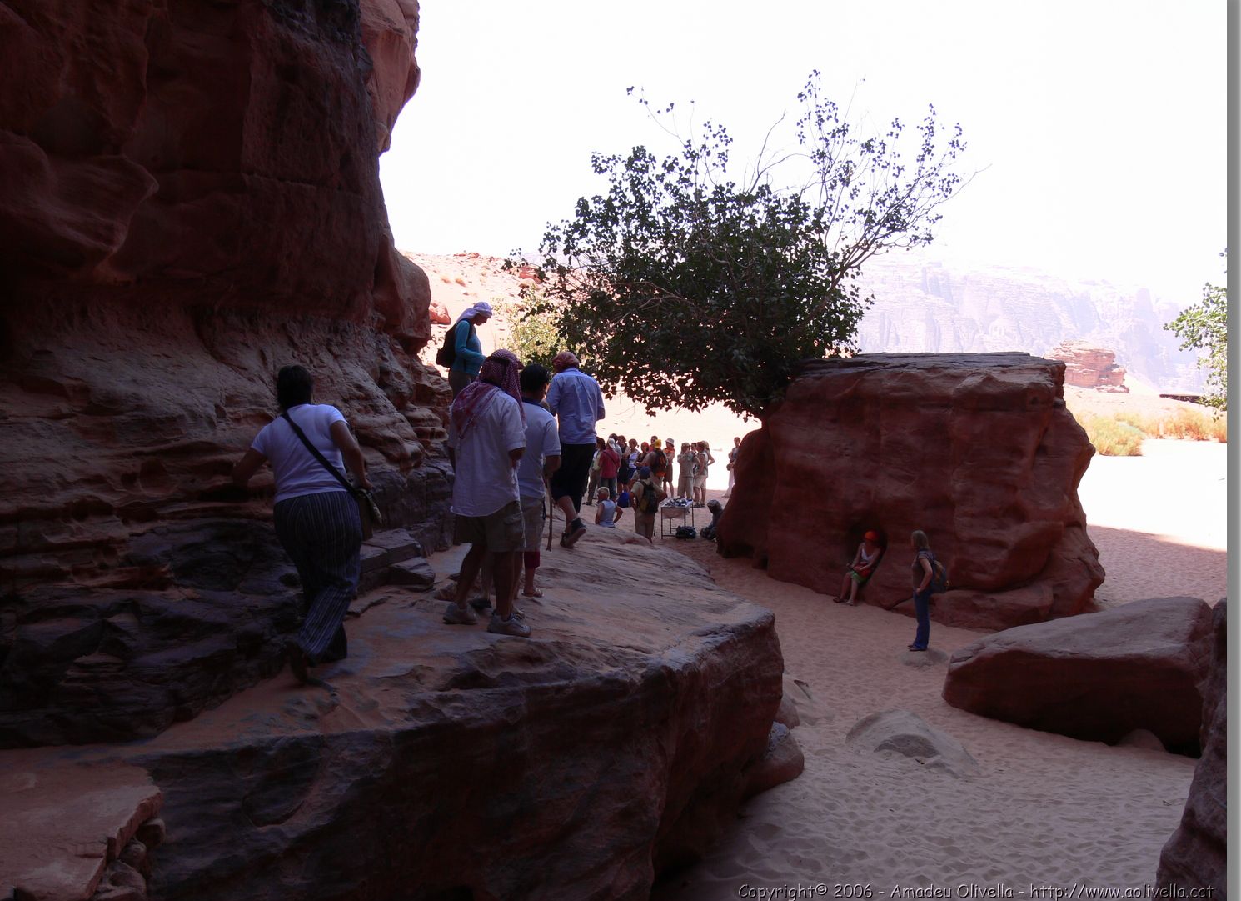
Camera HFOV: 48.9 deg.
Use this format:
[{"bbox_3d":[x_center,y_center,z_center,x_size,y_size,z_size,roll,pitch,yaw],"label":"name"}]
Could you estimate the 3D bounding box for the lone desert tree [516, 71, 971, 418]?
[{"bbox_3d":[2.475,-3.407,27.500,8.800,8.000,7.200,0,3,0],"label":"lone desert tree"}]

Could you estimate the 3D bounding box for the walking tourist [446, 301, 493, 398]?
[{"bbox_3d":[-1.553,-0.738,13.900,0.480,1.600,0.480,0,3,5],"label":"walking tourist"}]

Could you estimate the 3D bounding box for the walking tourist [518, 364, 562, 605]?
[{"bbox_3d":[-0.643,0.246,9.350,0.530,1.700,0.420,2,4,35],"label":"walking tourist"}]

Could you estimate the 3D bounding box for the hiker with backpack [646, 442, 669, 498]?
[{"bbox_3d":[0.933,0.612,34.500,0.550,1.740,0.500,-2,4,-35],"label":"hiker with backpack"}]

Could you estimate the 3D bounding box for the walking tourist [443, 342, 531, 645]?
[{"bbox_3d":[-0.828,0.230,8.500,0.530,1.750,0.450,3,4,42],"label":"walking tourist"}]

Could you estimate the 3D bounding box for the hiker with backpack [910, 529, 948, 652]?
[{"bbox_3d":[4.234,1.927,18.800,0.520,1.660,0.470,1,3,13],"label":"hiker with backpack"}]

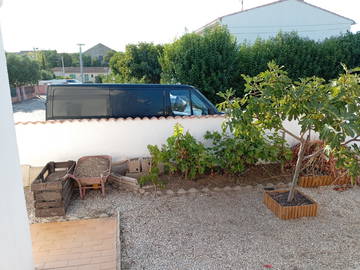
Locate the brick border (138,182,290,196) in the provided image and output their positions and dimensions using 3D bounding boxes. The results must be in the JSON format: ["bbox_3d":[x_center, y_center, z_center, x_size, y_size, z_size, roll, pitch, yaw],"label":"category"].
[{"bbox_3d":[0.906,1.293,6.831,3.770,0.106,0.135,-2,14,-8],"label":"brick border"}]

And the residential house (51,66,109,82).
[{"bbox_3d":[-23.033,-14.122,67.176,12.600,4.000,8.200,-3,14,-12],"label":"residential house"}]

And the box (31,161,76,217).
[{"bbox_3d":[-2.687,1.133,6.151,0.590,0.725,1.305,-2,14,-9],"label":"box"}]

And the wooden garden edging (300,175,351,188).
[{"bbox_3d":[3.659,1.153,7.104,1.334,0.251,0.097,-1,14,-6],"label":"wooden garden edging"}]

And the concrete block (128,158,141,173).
[{"bbox_3d":[-1.184,0.781,7.246,0.261,0.329,0.213,-2,14,-10],"label":"concrete block"}]

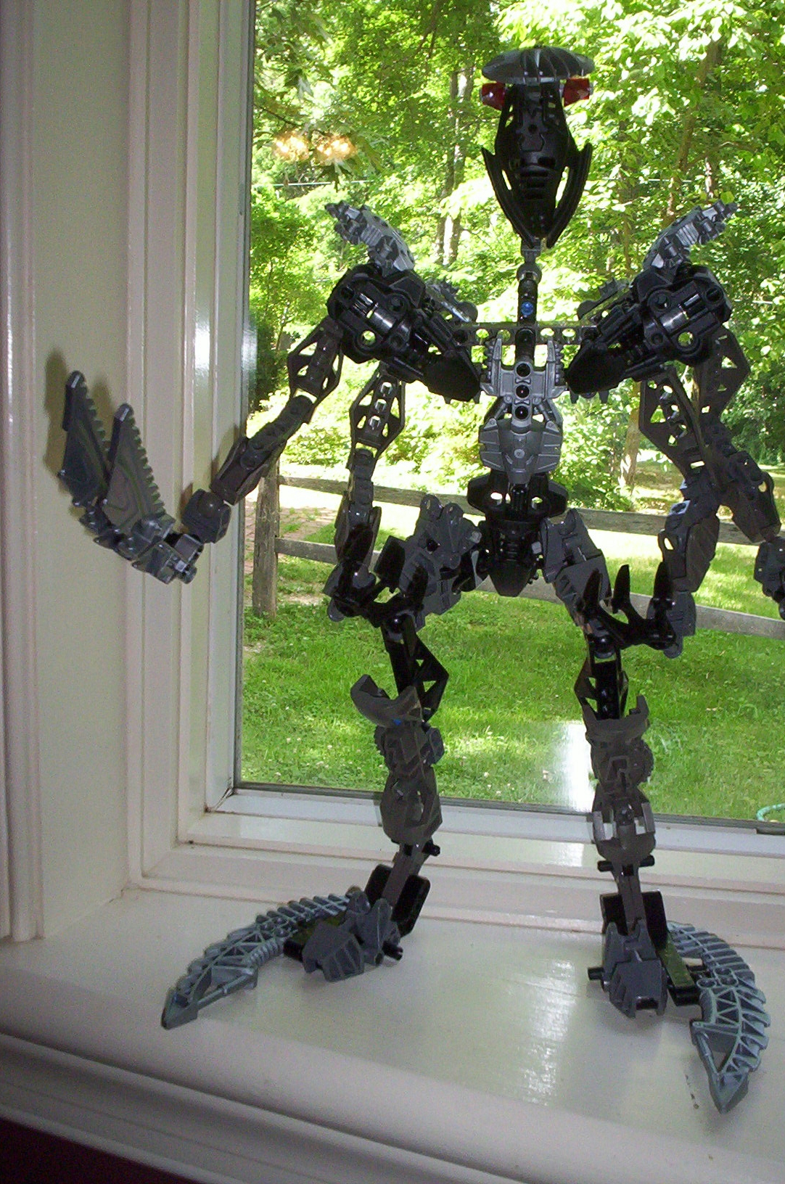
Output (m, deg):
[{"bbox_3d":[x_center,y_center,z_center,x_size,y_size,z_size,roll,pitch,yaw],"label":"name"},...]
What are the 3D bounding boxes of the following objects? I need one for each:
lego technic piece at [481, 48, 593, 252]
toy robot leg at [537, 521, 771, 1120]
[{"bbox_3d":[0.054,-0.165,0.486,0.042,0.072,0.040,4,12,5],"label":"lego technic piece"},{"bbox_3d":[0.098,0.075,0.495,0.093,0.200,0.110,2,12,-3],"label":"toy robot leg"}]

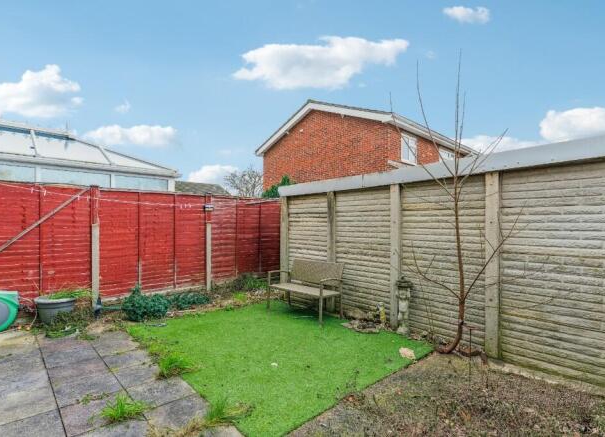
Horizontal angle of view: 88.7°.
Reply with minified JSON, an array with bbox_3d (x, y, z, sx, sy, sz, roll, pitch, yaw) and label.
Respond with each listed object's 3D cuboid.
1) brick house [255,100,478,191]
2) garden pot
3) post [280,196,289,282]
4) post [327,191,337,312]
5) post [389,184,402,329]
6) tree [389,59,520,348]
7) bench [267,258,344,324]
[{"bbox_3d":[3.279,-1.590,15.868,8.200,6.700,7.650,1,-2,-44],"label":"brick house"},{"bbox_3d":[-3.741,1.379,4.671,0.500,0.310,0.500,1,-1,-39],"label":"garden pot"},{"bbox_3d":[-0.359,0.562,6.073,0.120,2.001,0.130,1,-2,-42],"label":"post"},{"bbox_3d":[0.488,0.544,5.184,0.120,2.001,0.130,1,-2,-42],"label":"post"},{"bbox_3d":[1.295,0.526,4.294,0.120,2.001,0.130,1,-2,-42],"label":"post"},{"bbox_3d":[1.787,-0.205,3.590,1.420,3.434,1.150,0,-1,0],"label":"tree"},{"bbox_3d":[0.043,1.121,4.977,0.580,0.840,1.190,1,-2,-43],"label":"bench"}]

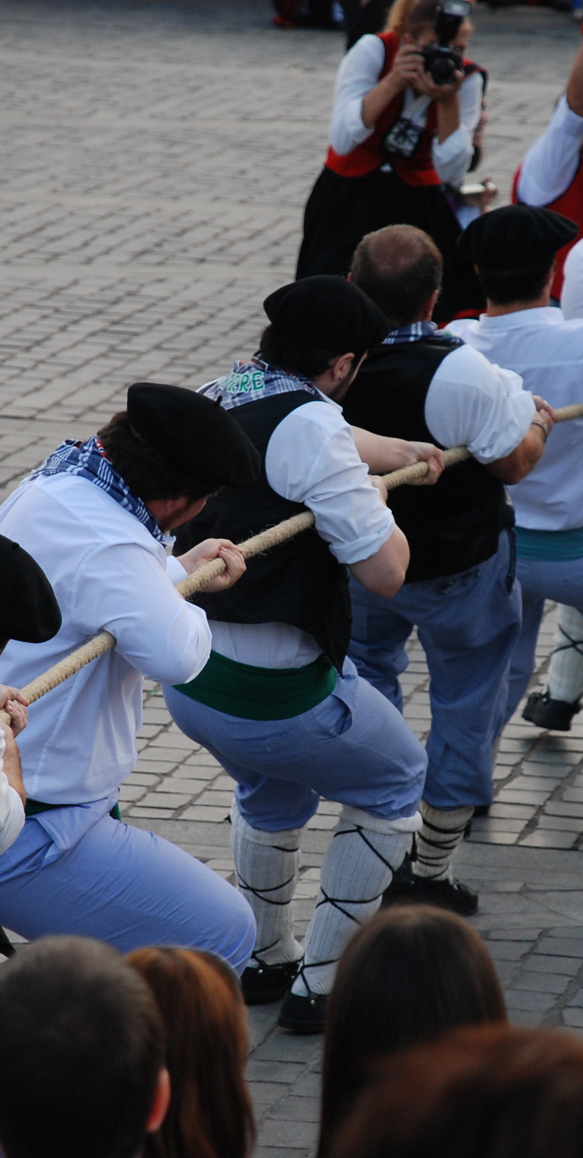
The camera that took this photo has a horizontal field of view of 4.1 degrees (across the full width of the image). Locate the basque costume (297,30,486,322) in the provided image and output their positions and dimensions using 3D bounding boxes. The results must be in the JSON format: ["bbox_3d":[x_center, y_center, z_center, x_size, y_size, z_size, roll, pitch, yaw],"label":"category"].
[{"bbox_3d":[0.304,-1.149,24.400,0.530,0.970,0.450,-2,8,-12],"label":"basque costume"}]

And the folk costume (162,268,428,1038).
[{"bbox_3d":[0.021,0.096,16.600,0.520,1.490,0.580,5,9,32],"label":"folk costume"}]

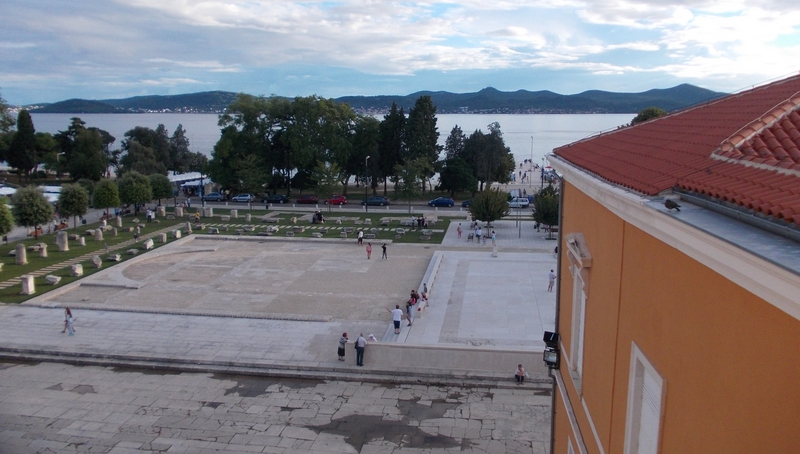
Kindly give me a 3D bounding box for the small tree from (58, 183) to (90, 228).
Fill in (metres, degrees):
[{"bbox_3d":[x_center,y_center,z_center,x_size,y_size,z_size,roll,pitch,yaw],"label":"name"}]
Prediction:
[{"bbox_3d":[-41.285,-2.600,81.644,3.790,5.800,3.790,0,10,0],"label":"small tree"}]

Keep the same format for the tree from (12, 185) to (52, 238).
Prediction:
[{"bbox_3d":[-40.552,-1.632,70.782,4.200,6.001,4.200,0,10,0],"label":"tree"}]

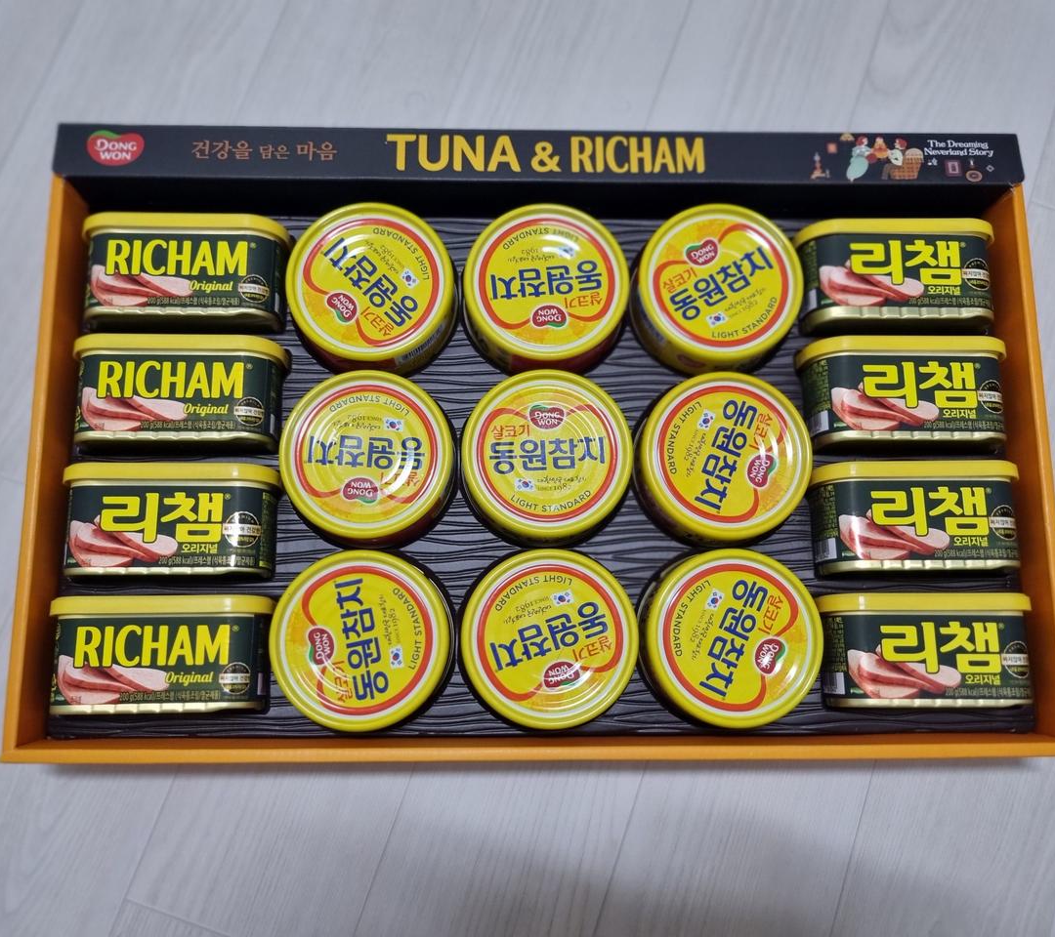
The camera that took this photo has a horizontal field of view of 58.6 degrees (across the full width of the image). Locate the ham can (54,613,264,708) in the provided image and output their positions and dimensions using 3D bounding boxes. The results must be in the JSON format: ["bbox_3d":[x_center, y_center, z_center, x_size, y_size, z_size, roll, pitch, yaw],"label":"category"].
[{"bbox_3d":[-0.177,0.094,0.462,0.099,0.049,0.048,1,80,-2],"label":"ham can"}]

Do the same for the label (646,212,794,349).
[{"bbox_3d":[0.100,-0.096,0.488,0.076,0.009,0.076,-19,81,-4],"label":"label"}]

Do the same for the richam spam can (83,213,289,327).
[{"bbox_3d":[-0.178,-0.099,0.499,0.102,0.053,0.055,1,80,-2],"label":"richam spam can"}]

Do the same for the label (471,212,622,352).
[{"bbox_3d":[0.010,-0.096,0.487,0.076,0.009,0.076,-12,81,-3],"label":"label"}]

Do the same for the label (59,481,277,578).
[{"bbox_3d":[-0.177,0.032,0.473,0.099,0.049,0.048,1,80,-2],"label":"label"}]

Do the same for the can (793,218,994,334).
[{"bbox_3d":[0.186,-0.090,0.480,0.101,0.058,0.052,0,80,-2],"label":"can"}]

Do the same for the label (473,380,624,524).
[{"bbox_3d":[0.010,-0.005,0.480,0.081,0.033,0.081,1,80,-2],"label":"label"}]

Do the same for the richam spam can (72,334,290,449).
[{"bbox_3d":[-0.181,-0.036,0.493,0.102,0.056,0.053,0,81,-1],"label":"richam spam can"}]

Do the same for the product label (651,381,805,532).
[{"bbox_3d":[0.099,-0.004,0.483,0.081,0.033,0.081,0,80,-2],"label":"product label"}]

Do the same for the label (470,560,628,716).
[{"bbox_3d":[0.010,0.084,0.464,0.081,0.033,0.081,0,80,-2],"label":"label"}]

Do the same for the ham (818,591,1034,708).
[{"bbox_3d":[0.201,0.092,0.479,0.102,0.056,0.054,0,81,-1],"label":"ham"}]

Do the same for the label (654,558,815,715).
[{"bbox_3d":[0.101,0.082,0.459,0.076,0.009,0.076,21,81,2],"label":"label"}]

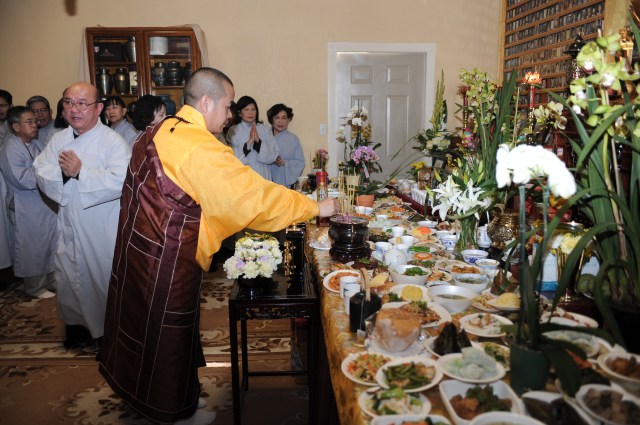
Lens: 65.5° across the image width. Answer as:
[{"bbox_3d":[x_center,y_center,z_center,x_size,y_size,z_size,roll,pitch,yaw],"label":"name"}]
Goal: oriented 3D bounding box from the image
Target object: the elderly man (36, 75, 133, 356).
[{"bbox_3d":[-1.379,0.052,2.960,0.550,1.610,0.420,-2,11,-8],"label":"elderly man"}]

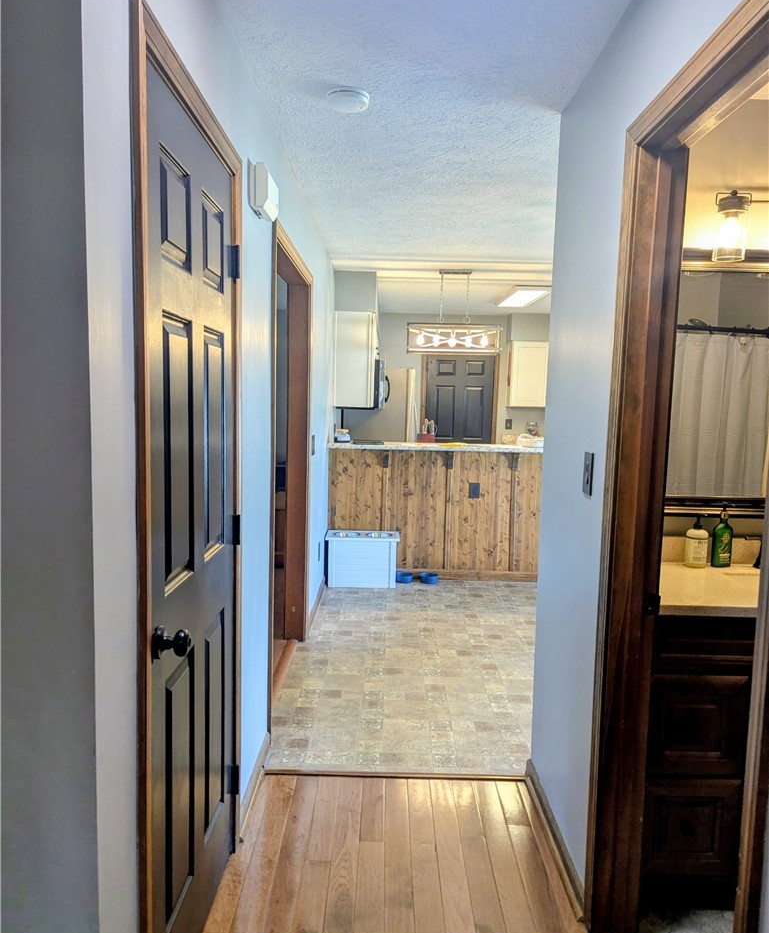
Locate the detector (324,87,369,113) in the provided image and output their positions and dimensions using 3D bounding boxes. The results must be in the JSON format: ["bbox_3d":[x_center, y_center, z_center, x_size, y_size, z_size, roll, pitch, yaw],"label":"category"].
[{"bbox_3d":[-0.120,-1.235,2.400,0.142,0.042,0.142,1,6,0],"label":"detector"}]

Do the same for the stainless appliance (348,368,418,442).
[{"bbox_3d":[-0.040,-0.162,7.481,0.730,1.700,0.740,1,6,0],"label":"stainless appliance"}]

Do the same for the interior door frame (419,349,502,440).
[{"bbox_3d":[0.923,-0.476,8.822,0.950,2.100,0.140,1,6,0],"label":"interior door frame"}]

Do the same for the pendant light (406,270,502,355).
[{"bbox_3d":[0.560,-1.243,5.743,0.750,0.660,0.230,1,6,0],"label":"pendant light"}]

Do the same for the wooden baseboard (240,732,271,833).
[{"bbox_3d":[-0.469,1.145,2.619,0.024,0.072,0.620,1,6,0],"label":"wooden baseboard"}]

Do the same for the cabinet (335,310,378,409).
[{"bbox_3d":[-0.244,-0.901,6.042,0.325,0.780,0.400,1,6,0],"label":"cabinet"}]

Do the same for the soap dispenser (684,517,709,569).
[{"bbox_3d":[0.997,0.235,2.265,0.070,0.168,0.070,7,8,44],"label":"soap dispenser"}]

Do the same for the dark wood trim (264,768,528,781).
[{"bbox_3d":[0.044,1.177,2.709,1.000,0.015,0.033,1,6,0],"label":"dark wood trim"}]

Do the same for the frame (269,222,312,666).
[{"bbox_3d":[-0.508,0.022,3.512,0.140,2.100,1.300,1,6,0],"label":"frame"}]

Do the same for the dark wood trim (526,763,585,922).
[{"bbox_3d":[0.553,1.196,2.356,0.024,0.074,0.760,1,6,0],"label":"dark wood trim"}]

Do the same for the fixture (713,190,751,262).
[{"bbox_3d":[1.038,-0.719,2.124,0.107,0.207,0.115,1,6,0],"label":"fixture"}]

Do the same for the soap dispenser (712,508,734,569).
[{"bbox_3d":[1.097,0.227,2.301,0.066,0.205,0.063,5,7,35],"label":"soap dispenser"}]

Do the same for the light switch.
[{"bbox_3d":[0.592,0.021,2.056,0.014,0.119,0.076,1,6,0],"label":"light switch"}]

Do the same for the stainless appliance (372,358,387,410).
[{"bbox_3d":[-0.204,-0.731,6.359,0.410,0.420,0.760,1,6,0],"label":"stainless appliance"}]

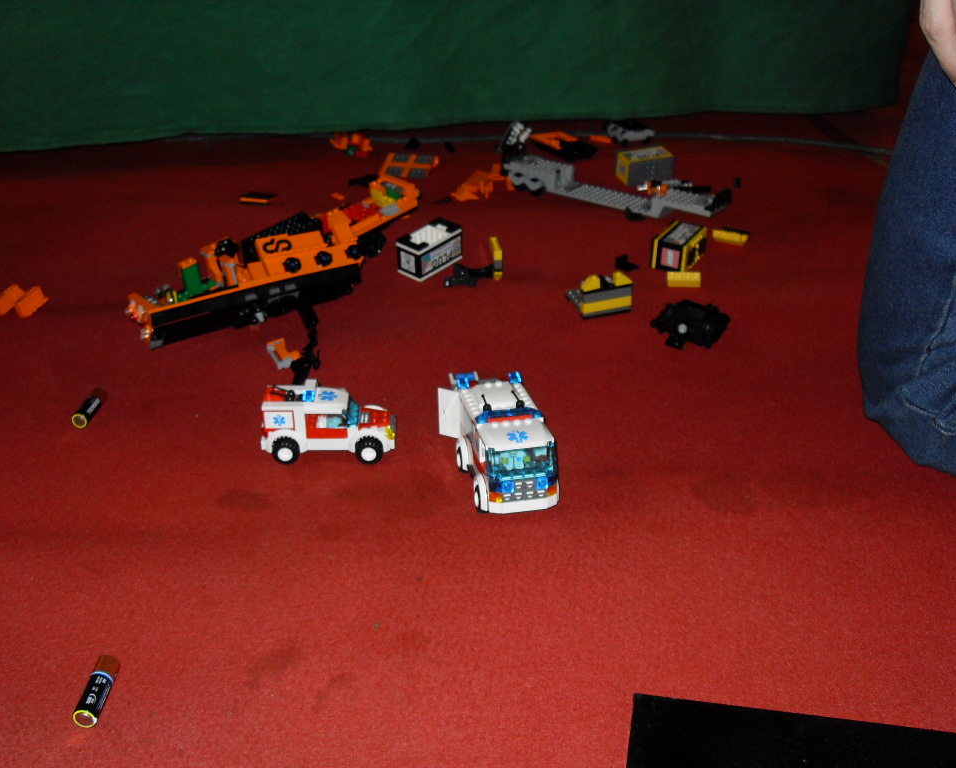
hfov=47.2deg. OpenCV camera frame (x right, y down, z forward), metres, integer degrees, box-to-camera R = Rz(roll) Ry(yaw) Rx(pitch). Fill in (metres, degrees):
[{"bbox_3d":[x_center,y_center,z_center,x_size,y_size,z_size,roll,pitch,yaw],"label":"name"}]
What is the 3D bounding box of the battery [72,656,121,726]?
[{"bbox_3d":[-0.226,0.181,0.652,0.014,0.014,0.050,-1,28,-1],"label":"battery"}]

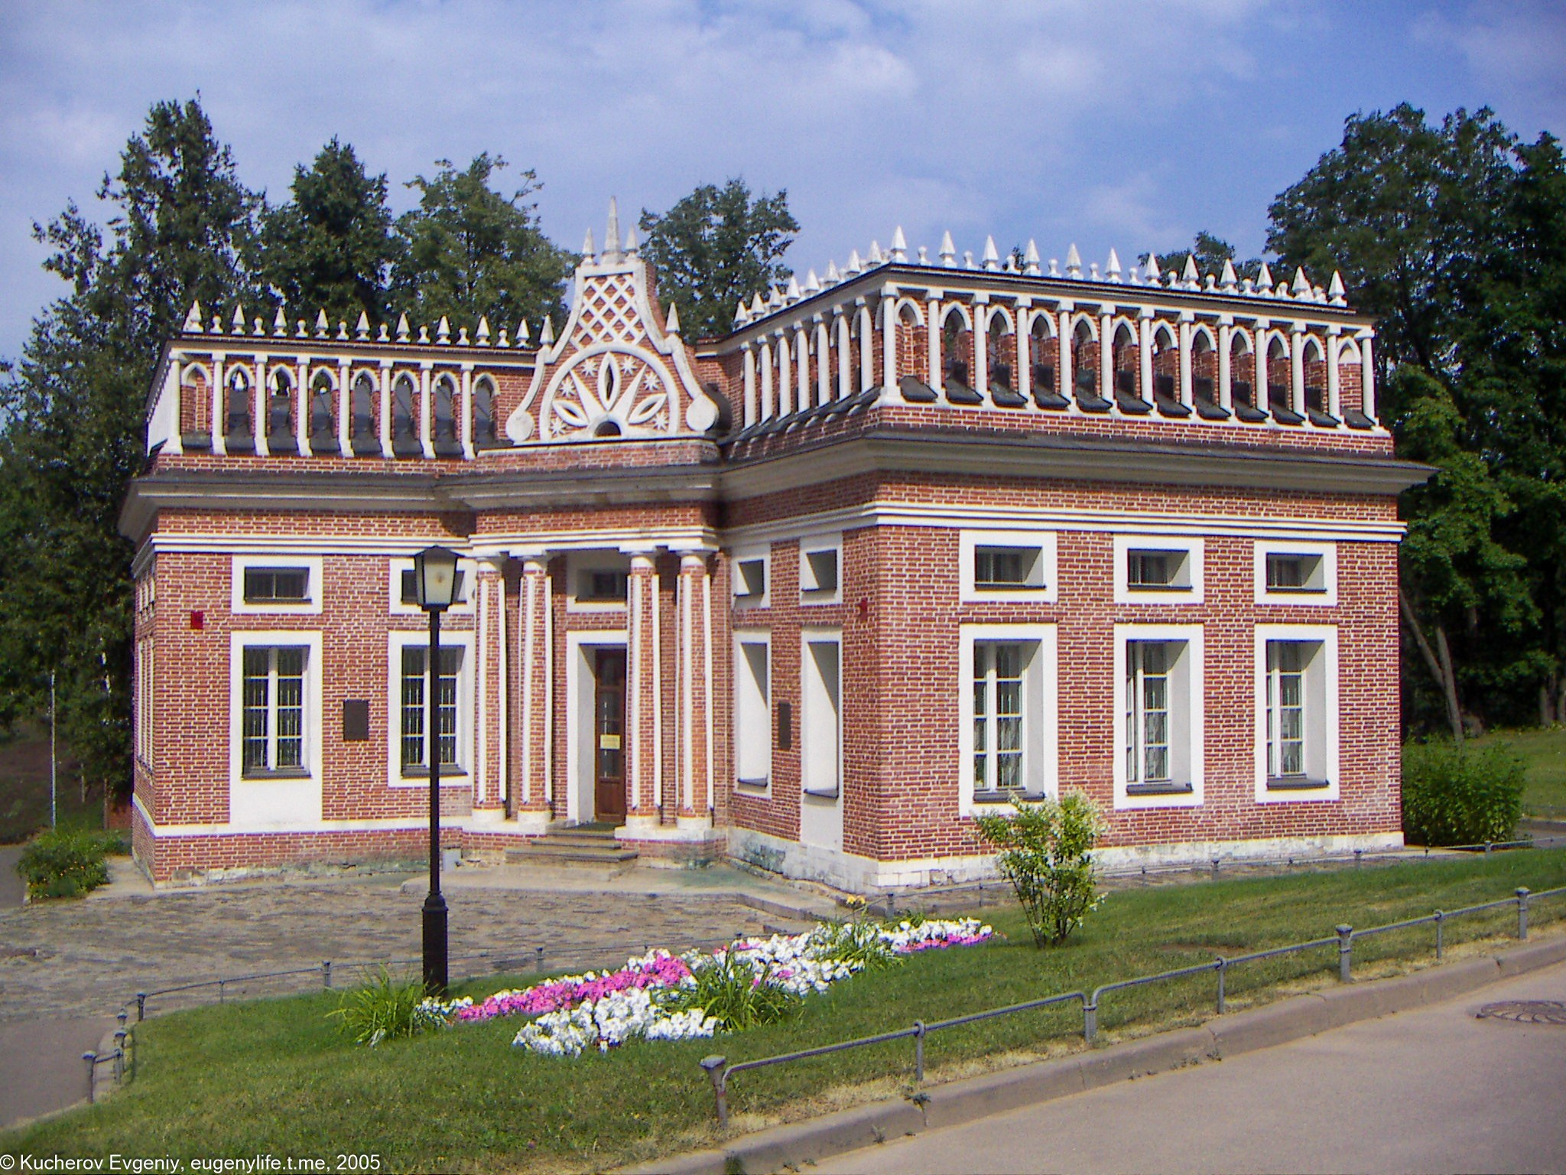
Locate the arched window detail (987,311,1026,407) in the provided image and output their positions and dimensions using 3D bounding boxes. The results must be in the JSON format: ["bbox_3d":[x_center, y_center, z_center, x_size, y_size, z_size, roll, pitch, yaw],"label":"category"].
[{"bbox_3d":[3.101,-3.185,25.257,0.595,1.340,0.280,1,-2,-24],"label":"arched window detail"}]

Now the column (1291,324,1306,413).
[{"bbox_3d":[7.932,-3.342,27.870,0.170,1.367,0.170,1,-2,-23],"label":"column"}]

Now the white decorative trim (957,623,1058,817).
[{"bbox_3d":[3.118,1.812,24.944,1.550,2.619,0.120,1,-2,-23],"label":"white decorative trim"}]

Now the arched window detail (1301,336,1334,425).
[{"bbox_3d":[8.280,-3.211,28.024,0.480,1.320,0.220,1,-3,-22],"label":"arched window detail"}]

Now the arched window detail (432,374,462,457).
[{"bbox_3d":[-6.061,-3.099,32.584,0.527,1.485,0.200,1,-2,-23],"label":"arched window detail"}]

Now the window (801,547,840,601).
[{"bbox_3d":[0.525,-0.198,25.579,0.250,0.761,1.243,1,-2,-24],"label":"window"}]

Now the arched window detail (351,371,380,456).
[{"bbox_3d":[-7.160,-3.000,31.078,0.496,1.508,0.305,1,-2,-23],"label":"arched window detail"}]

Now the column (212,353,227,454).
[{"bbox_3d":[-9.237,-3.000,29.668,0.220,1.652,0.220,0,-2,-14],"label":"column"}]

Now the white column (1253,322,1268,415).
[{"bbox_3d":[7.180,-3.267,27.183,0.154,1.340,0.154,1,-2,-23],"label":"white column"}]

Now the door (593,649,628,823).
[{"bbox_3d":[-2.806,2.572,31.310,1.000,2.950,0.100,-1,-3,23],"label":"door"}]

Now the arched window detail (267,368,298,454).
[{"bbox_3d":[-8.438,-2.990,30.547,0.496,1.524,0.305,1,-2,-23],"label":"arched window detail"}]

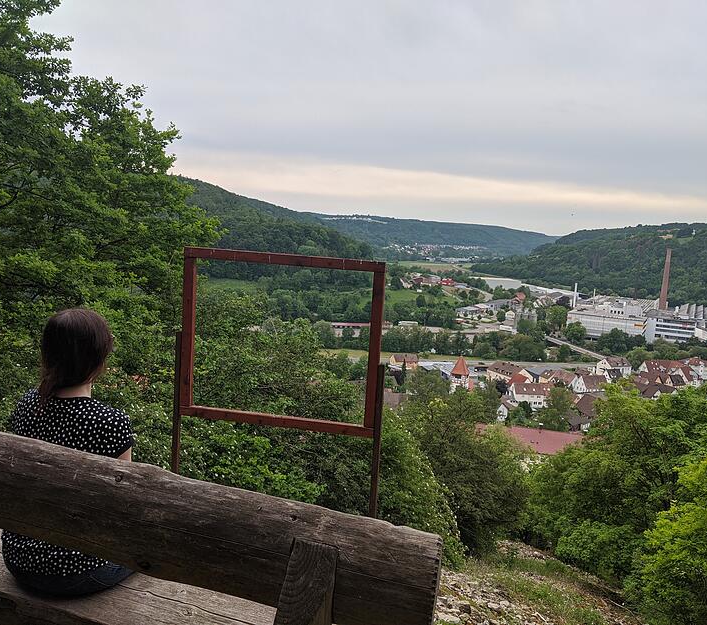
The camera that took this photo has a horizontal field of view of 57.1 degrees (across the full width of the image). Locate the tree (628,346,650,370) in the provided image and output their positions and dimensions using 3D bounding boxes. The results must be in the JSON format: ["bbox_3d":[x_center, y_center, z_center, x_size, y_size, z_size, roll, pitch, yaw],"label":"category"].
[{"bbox_3d":[149.123,23.546,340.000,11.511,11.511,10.936,6,6,24],"label":"tree"}]

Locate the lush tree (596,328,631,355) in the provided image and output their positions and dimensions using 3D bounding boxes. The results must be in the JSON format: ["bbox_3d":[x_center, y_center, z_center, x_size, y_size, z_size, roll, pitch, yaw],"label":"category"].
[{"bbox_3d":[156.048,17.405,390.000,21.607,15.605,17.285,6,6,22],"label":"lush tree"}]

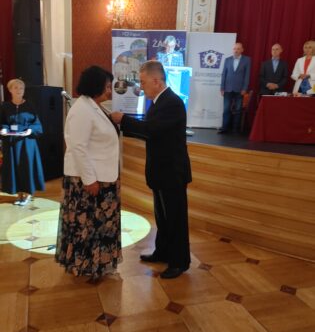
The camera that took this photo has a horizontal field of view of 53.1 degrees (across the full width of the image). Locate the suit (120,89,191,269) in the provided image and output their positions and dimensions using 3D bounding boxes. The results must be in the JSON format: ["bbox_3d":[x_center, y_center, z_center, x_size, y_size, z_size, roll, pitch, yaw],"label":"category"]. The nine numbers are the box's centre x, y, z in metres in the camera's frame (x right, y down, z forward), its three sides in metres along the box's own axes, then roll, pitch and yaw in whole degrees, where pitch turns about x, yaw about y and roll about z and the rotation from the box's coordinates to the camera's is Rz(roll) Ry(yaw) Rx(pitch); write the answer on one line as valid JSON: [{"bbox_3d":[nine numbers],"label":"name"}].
[{"bbox_3d":[-0.030,0.135,2.654,0.580,1.500,0.500,3,12,2],"label":"suit"}]

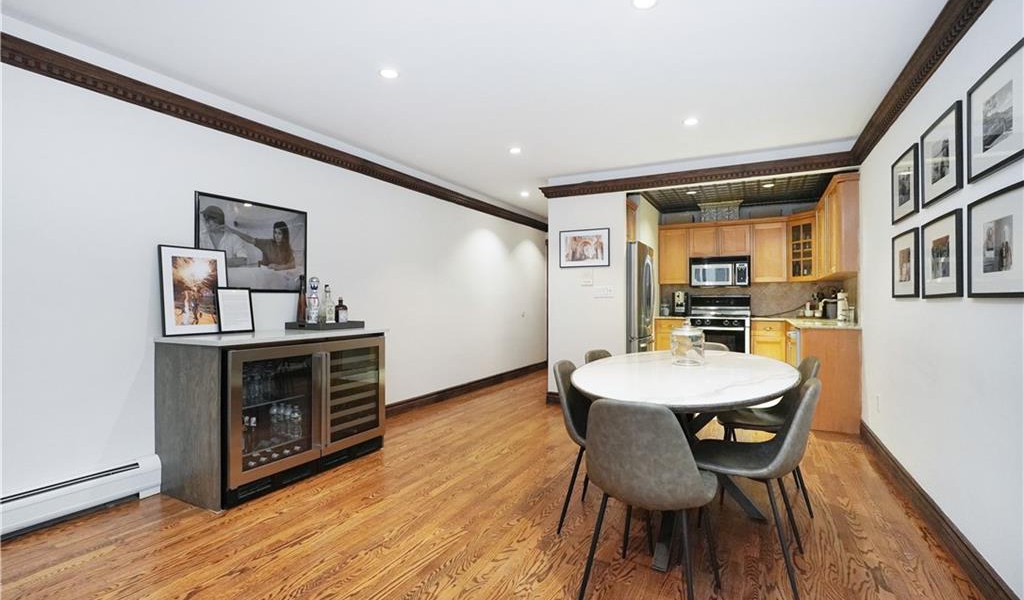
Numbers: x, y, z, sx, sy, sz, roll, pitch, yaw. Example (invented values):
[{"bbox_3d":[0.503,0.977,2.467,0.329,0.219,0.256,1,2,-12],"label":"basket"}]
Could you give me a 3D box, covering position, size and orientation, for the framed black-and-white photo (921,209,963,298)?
[{"bbox_3d":[2.136,-0.209,2.270,0.022,0.400,0.500,0,0,28],"label":"framed black-and-white photo"}]

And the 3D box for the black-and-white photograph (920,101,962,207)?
[{"bbox_3d":[2.136,-0.697,2.267,0.022,0.400,0.500,0,0,28],"label":"black-and-white photograph"}]

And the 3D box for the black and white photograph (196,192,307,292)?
[{"bbox_3d":[-1.792,-0.367,3.188,0.030,0.620,0.790,0,0,29],"label":"black and white photograph"}]

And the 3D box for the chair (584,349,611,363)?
[{"bbox_3d":[0.813,0.725,2.891,0.540,0.820,0.460,0,0,28],"label":"chair"}]

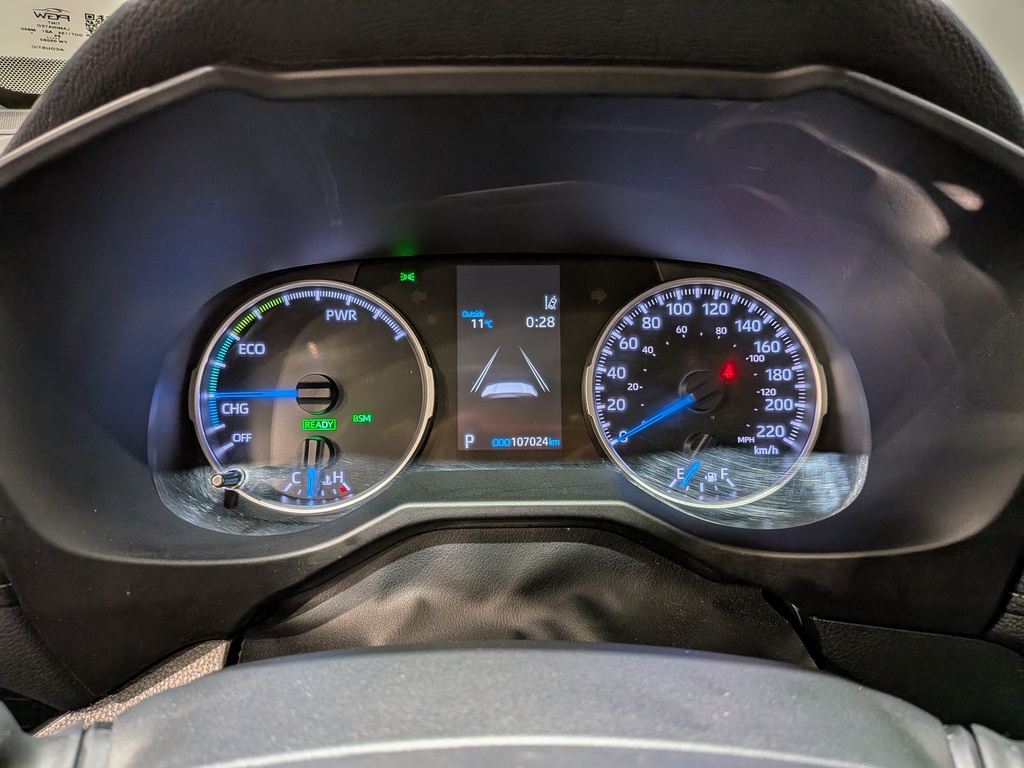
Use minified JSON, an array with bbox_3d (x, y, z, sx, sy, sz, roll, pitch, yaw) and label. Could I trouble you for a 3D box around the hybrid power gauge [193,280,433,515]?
[{"bbox_3d":[-0.099,0.006,0.352,0.119,0.115,0.020,-1,-2,0],"label":"hybrid power gauge"}]

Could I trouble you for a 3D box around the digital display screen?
[{"bbox_3d":[-0.001,-0.013,0.359,0.053,0.093,0.010,-1,-2,0],"label":"digital display screen"}]

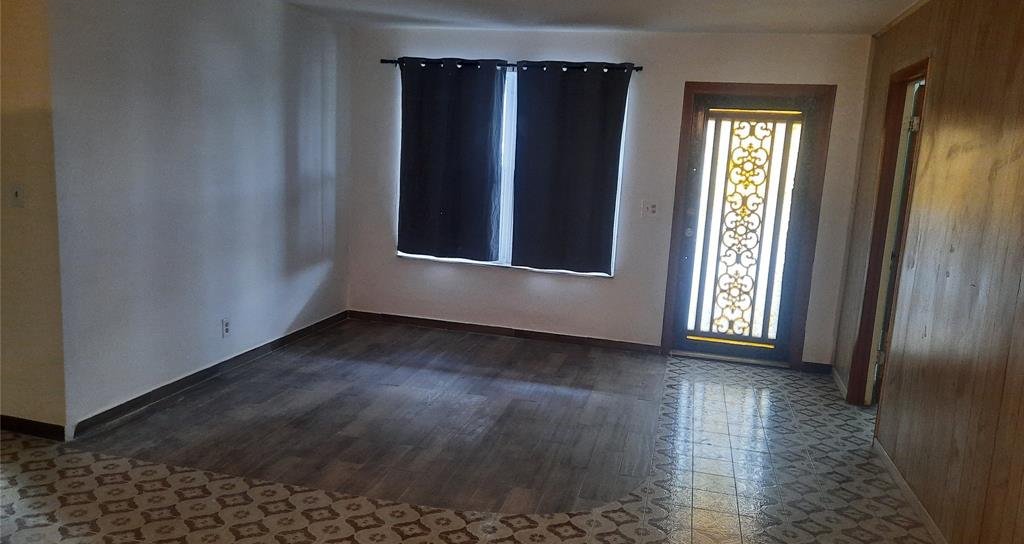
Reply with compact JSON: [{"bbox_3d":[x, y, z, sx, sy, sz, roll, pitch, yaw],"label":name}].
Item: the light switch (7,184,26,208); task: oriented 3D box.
[{"bbox_3d":[-2.344,-0.360,3.502,0.082,0.113,0.015,5,9,13],"label":"light switch"}]

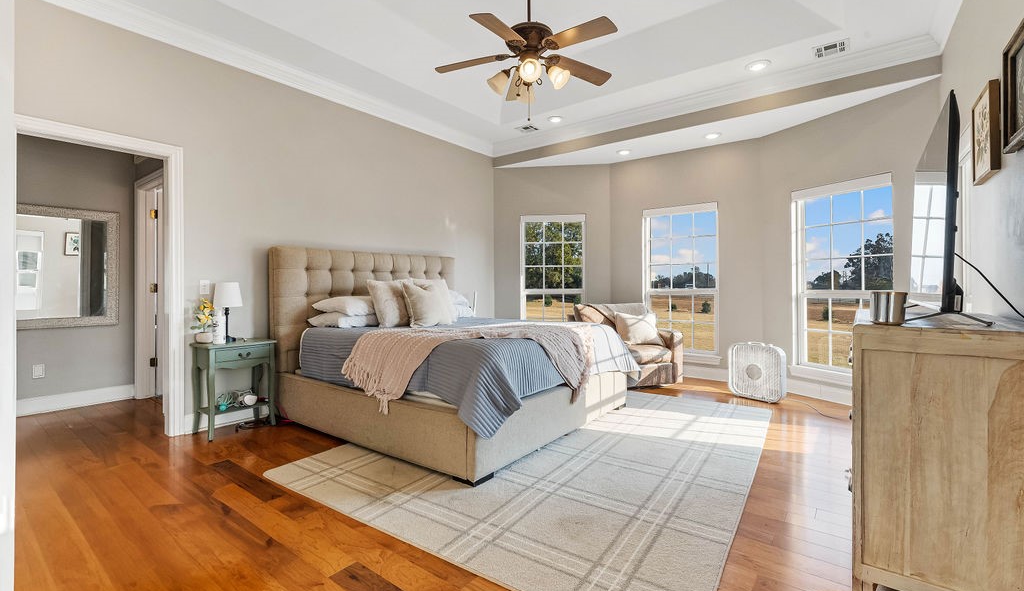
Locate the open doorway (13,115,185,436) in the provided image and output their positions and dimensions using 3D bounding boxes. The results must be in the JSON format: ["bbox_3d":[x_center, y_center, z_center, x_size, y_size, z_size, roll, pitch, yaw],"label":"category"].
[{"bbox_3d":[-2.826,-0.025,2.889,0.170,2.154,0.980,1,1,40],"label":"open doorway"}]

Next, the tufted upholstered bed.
[{"bbox_3d":[-0.500,0.301,3.797,2.310,1.455,2.090,1,1,38],"label":"tufted upholstered bed"}]

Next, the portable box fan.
[{"bbox_3d":[2.405,0.744,4.231,0.115,0.535,0.520,-1,1,-31],"label":"portable box fan"}]

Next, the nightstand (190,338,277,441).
[{"bbox_3d":[-2.151,0.711,3.318,0.350,0.660,0.490,1,1,40],"label":"nightstand"}]

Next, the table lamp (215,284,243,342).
[{"bbox_3d":[-2.197,0.139,3.318,0.187,0.483,0.187,1,1,40],"label":"table lamp"}]

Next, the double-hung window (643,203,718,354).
[{"bbox_3d":[2.046,-0.212,5.223,0.885,1.745,0.120,0,1,34],"label":"double-hung window"}]

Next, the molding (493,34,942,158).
[{"bbox_3d":[1.523,-1.956,4.557,4.400,0.136,0.110,0,1,36],"label":"molding"}]

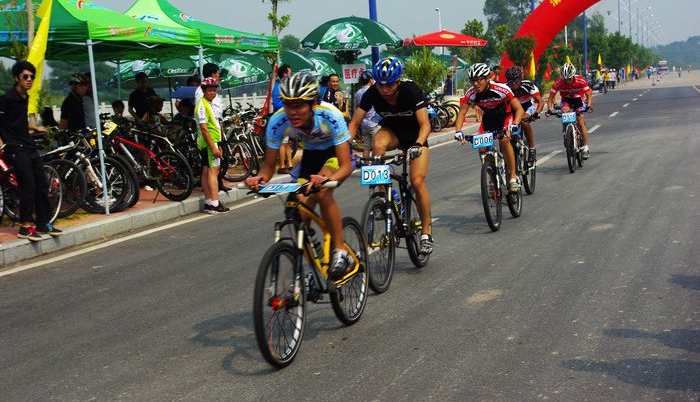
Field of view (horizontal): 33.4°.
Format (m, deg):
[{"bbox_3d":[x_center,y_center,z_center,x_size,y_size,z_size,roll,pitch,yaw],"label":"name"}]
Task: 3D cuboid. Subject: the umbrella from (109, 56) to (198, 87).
[{"bbox_3d":[-3.552,-2.515,22.000,2.200,0.720,2.200,-1,6,16],"label":"umbrella"}]

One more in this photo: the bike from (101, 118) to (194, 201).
[{"bbox_3d":[-2.468,-0.459,14.173,0.580,1.040,1.700,1,7,37],"label":"bike"}]

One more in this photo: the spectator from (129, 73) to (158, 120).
[{"bbox_3d":[-3.277,-1.207,18.600,0.500,1.680,0.360,-7,7,-37],"label":"spectator"}]

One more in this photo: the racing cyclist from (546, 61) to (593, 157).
[{"bbox_3d":[3.231,-1.325,17.186,0.660,1.470,1.000,-1,6,17],"label":"racing cyclist"}]

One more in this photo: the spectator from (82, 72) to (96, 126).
[{"bbox_3d":[-3.715,-1.031,17.000,0.360,1.680,0.480,0,6,30],"label":"spectator"}]

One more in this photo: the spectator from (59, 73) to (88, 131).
[{"bbox_3d":[-3.783,-0.948,16.300,0.360,1.650,0.480,-1,6,26],"label":"spectator"}]

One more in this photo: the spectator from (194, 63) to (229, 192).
[{"bbox_3d":[-1.822,-0.981,15.468,0.380,1.680,0.480,-4,6,-11],"label":"spectator"}]

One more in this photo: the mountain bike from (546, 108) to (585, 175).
[{"bbox_3d":[3.319,-0.936,17.173,0.620,0.980,1.680,-1,6,17],"label":"mountain bike"}]

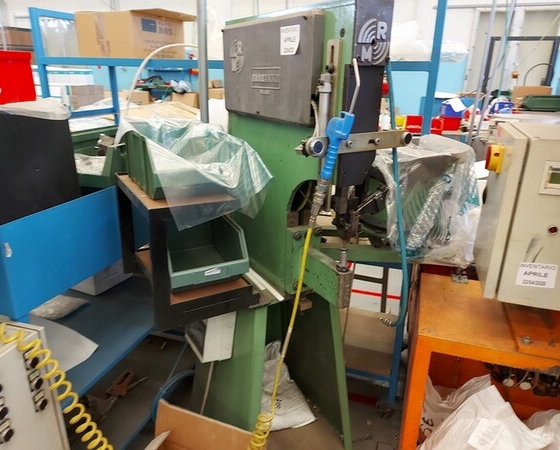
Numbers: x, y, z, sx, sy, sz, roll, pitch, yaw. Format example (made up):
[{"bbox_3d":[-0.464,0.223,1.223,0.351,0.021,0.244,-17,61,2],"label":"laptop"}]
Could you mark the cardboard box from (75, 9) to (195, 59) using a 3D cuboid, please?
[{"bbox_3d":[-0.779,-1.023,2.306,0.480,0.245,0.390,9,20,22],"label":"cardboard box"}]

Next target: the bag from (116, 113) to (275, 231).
[{"bbox_3d":[-0.316,-0.214,1.485,0.450,0.290,0.420,-10,21,-29],"label":"bag"}]

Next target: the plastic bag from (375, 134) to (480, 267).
[{"bbox_3d":[0.663,-0.148,1.908,0.400,0.490,0.400,8,20,19],"label":"plastic bag"}]

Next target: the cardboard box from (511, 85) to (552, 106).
[{"bbox_3d":[3.110,-1.608,5.242,0.440,0.250,0.320,8,20,19],"label":"cardboard box"}]

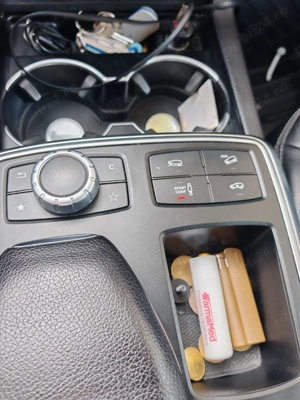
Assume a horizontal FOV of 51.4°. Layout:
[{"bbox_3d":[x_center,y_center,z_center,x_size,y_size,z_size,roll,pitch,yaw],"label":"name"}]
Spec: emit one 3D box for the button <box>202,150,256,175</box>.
[{"bbox_3d":[0.064,-0.030,0.256,0.042,0.005,0.022,-4,66,-11],"label":"button"}]

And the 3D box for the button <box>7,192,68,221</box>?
[{"bbox_3d":[-0.077,0.004,0.216,0.041,0.005,0.020,-4,66,-11],"label":"button"}]

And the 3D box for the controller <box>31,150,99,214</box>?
[{"bbox_3d":[-0.060,-0.014,0.217,0.045,0.017,0.045,-4,66,-11],"label":"controller"}]

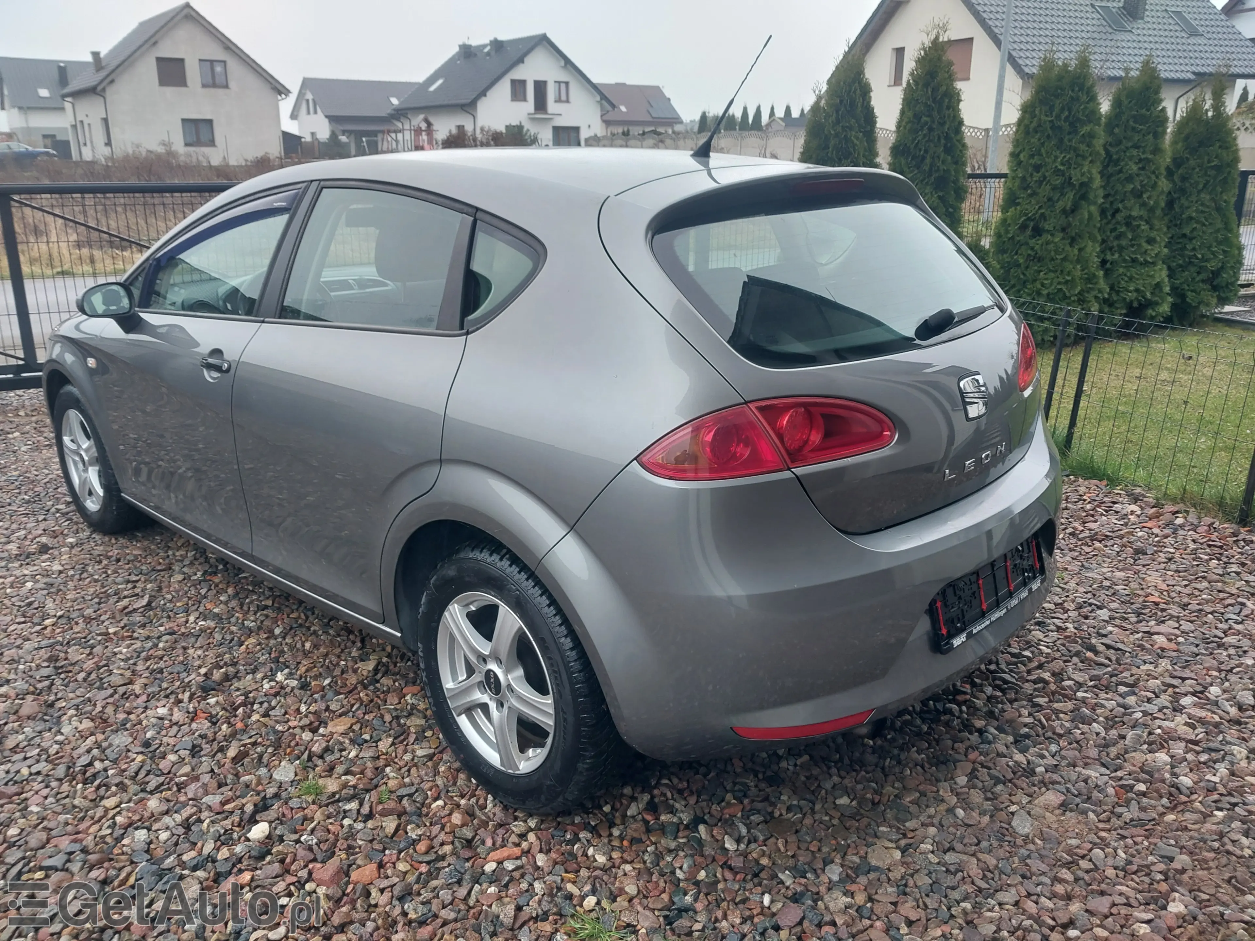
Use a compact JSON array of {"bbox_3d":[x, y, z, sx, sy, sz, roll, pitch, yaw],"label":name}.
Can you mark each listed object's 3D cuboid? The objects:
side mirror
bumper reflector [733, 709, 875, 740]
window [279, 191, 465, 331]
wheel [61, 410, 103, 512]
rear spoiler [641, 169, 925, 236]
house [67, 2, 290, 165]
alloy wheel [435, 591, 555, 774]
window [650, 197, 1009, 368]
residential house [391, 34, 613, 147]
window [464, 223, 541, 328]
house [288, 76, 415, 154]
[{"bbox_3d":[-1.714,-0.565,3.557,0.195,0.132,0.115,-16,23,-42],"label":"side mirror"},{"bbox_3d":[0.355,0.499,2.183,0.320,0.045,0.055,-7,18,-20],"label":"bumper reflector"},{"bbox_3d":[-0.611,-0.508,2.679,0.830,0.370,0.060,16,-1,43],"label":"window"},{"bbox_3d":[-2.063,-0.054,4.276,0.150,0.420,0.420,-16,23,-42],"label":"wheel"},{"bbox_3d":[0.410,-0.664,2.618,1.090,0.130,0.230,-16,23,-42],"label":"rear spoiler"},{"bbox_3d":[-23.679,-19.537,56.444,8.902,7.711,11.316,-11,20,-32],"label":"house"},{"bbox_3d":[-0.251,0.465,2.516,0.150,0.420,0.420,-16,23,-42],"label":"alloy wheel"},{"bbox_3d":[0.520,-0.451,2.567,1.100,0.430,0.090,-16,-19,-42],"label":"window"},{"bbox_3d":[-8.197,-24.367,72.138,10.933,7.791,10.279,-12,21,-35],"label":"residential house"},{"bbox_3d":[-0.283,-0.424,2.382,0.220,0.240,0.050,16,-1,35],"label":"window"},{"bbox_3d":[-22.108,-31.224,96.872,13.000,6.626,8.717,-12,20,-34],"label":"house"}]

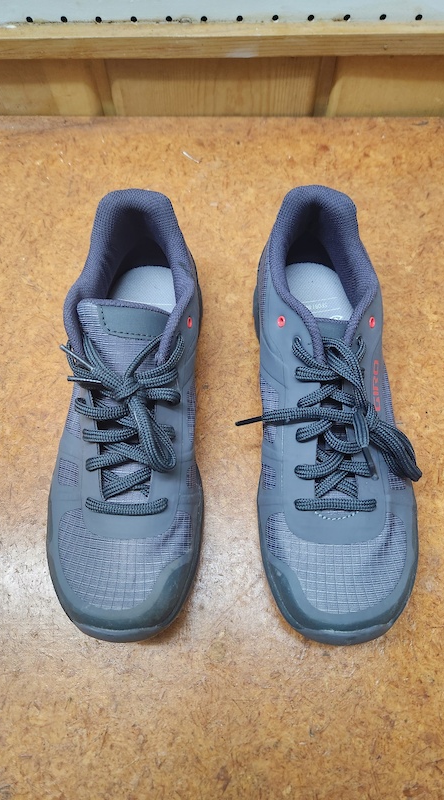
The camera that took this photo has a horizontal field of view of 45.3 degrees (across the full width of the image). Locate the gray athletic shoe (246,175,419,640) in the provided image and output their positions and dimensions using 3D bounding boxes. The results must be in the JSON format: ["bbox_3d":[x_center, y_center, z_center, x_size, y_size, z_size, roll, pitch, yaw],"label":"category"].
[{"bbox_3d":[0.072,-0.002,0.345,0.103,0.103,0.291,-1,63,0],"label":"gray athletic shoe"}]

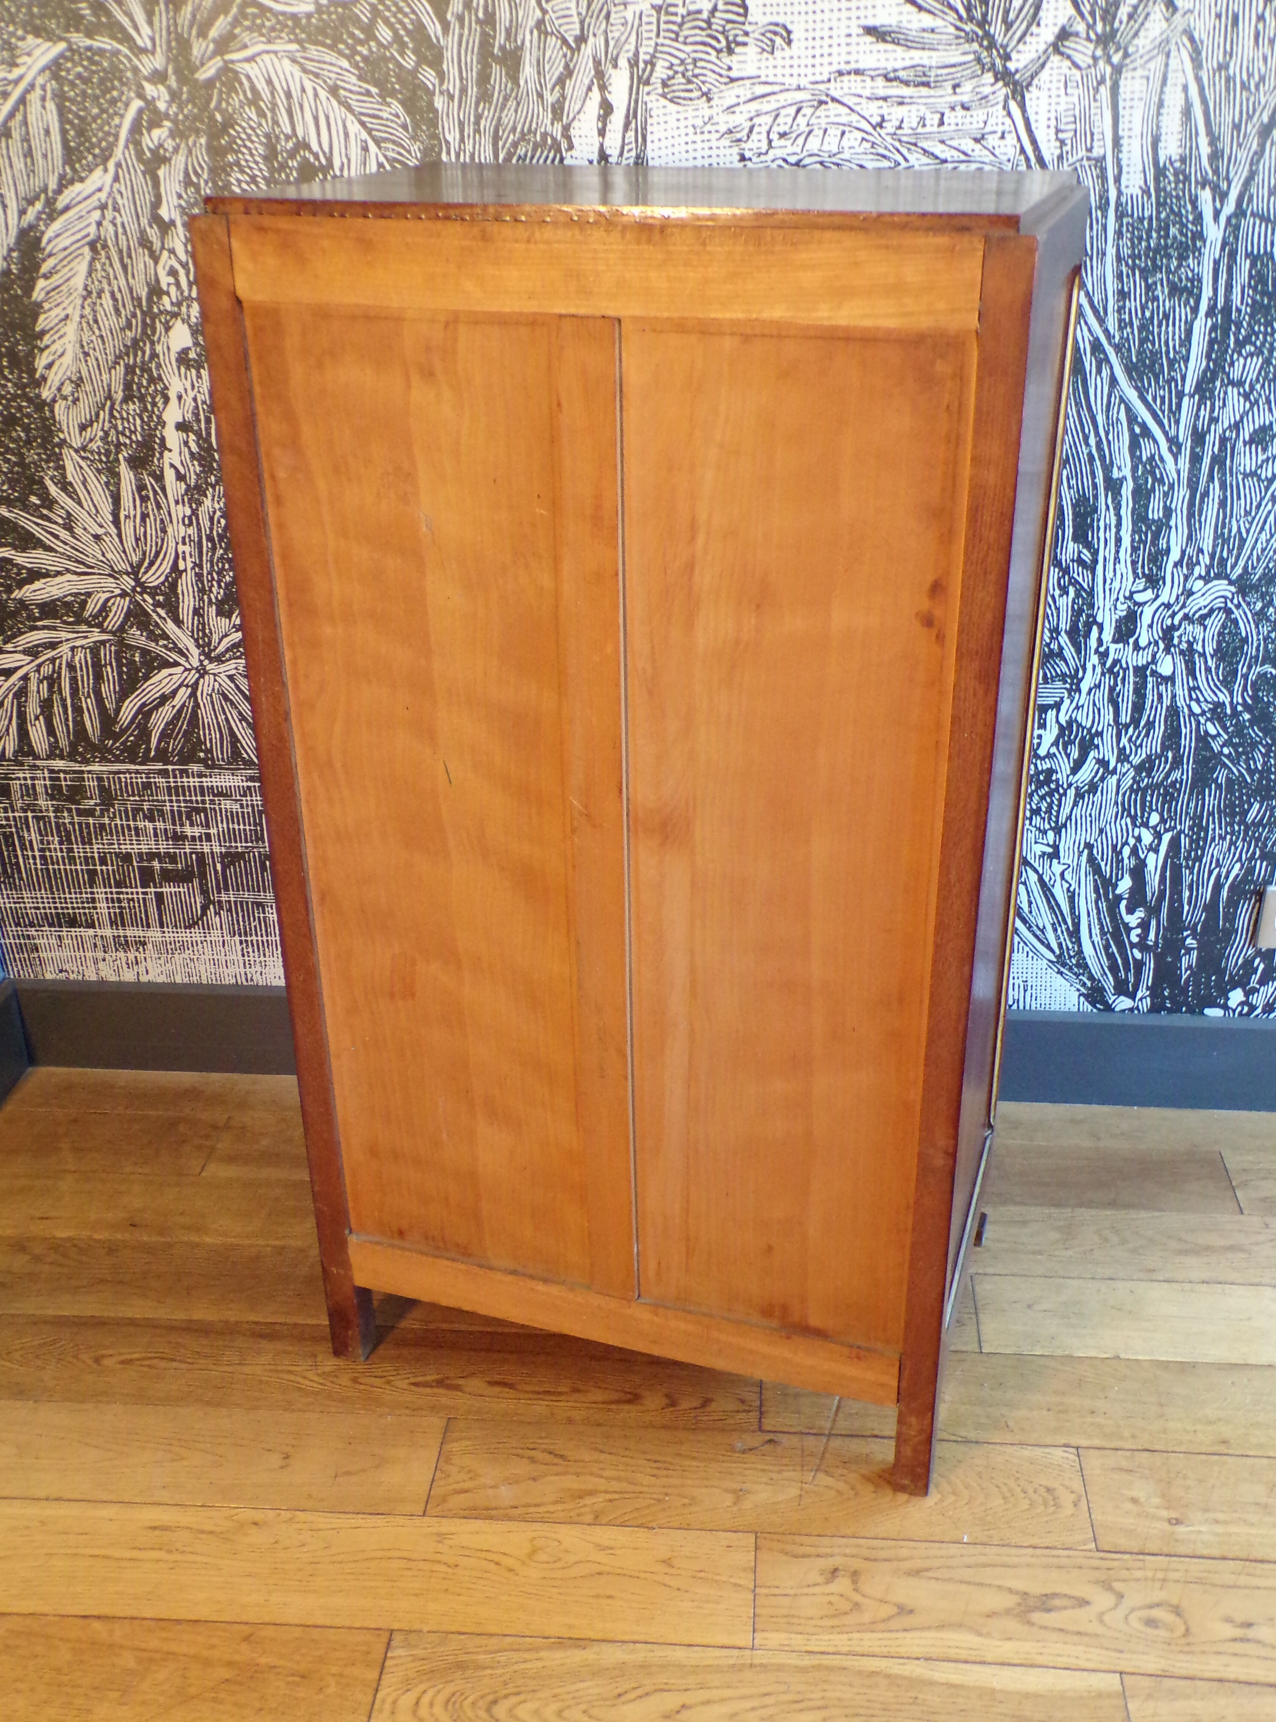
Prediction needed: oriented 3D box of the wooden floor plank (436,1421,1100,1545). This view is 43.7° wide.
[{"bbox_3d":[0.114,0.599,1.520,0.615,0.018,0.121,1,26,4],"label":"wooden floor plank"}]

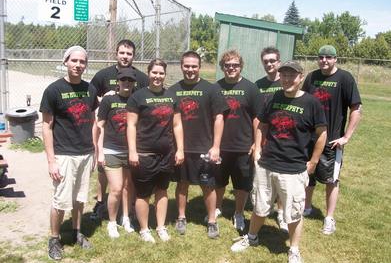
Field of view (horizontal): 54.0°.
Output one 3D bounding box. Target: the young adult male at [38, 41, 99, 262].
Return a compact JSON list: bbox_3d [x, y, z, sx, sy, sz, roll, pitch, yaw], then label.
[{"bbox_3d":[-1.074,0.182,3.291,0.510,1.770,0.410,-4,13,-23],"label":"young adult male"}]

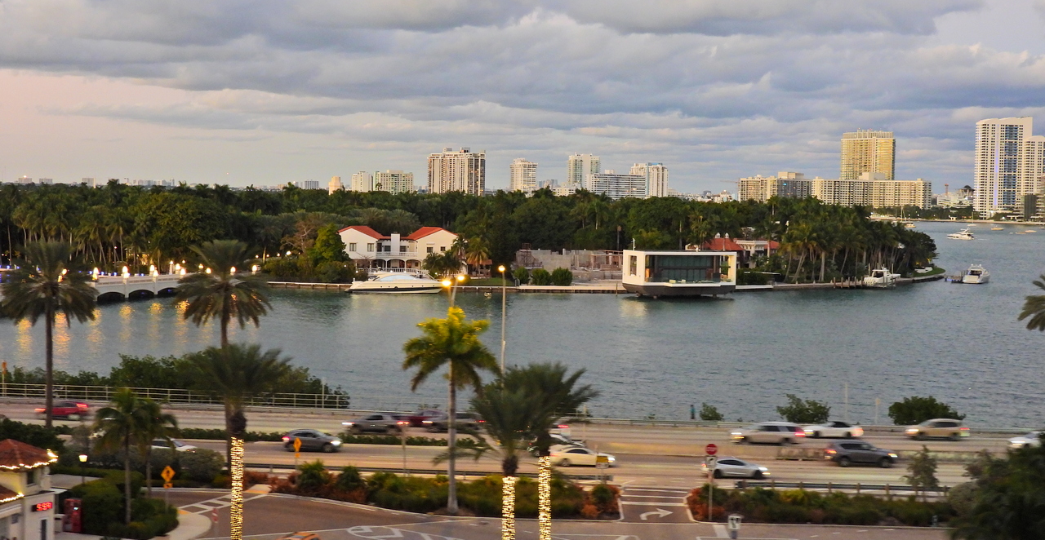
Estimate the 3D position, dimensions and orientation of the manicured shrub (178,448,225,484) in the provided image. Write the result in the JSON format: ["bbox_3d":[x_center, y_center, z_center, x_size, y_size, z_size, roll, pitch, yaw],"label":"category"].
[{"bbox_3d":[-21.850,13.241,102.705,3.100,2.200,3.000,1,3,0],"label":"manicured shrub"}]

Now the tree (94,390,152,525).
[{"bbox_3d":[-23.139,10.933,87.815,3.400,7.900,3.400,1,3,0],"label":"tree"}]

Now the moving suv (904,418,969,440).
[{"bbox_3d":[34.630,13.378,126.834,4.720,1.710,1.860,1,3,3],"label":"moving suv"}]

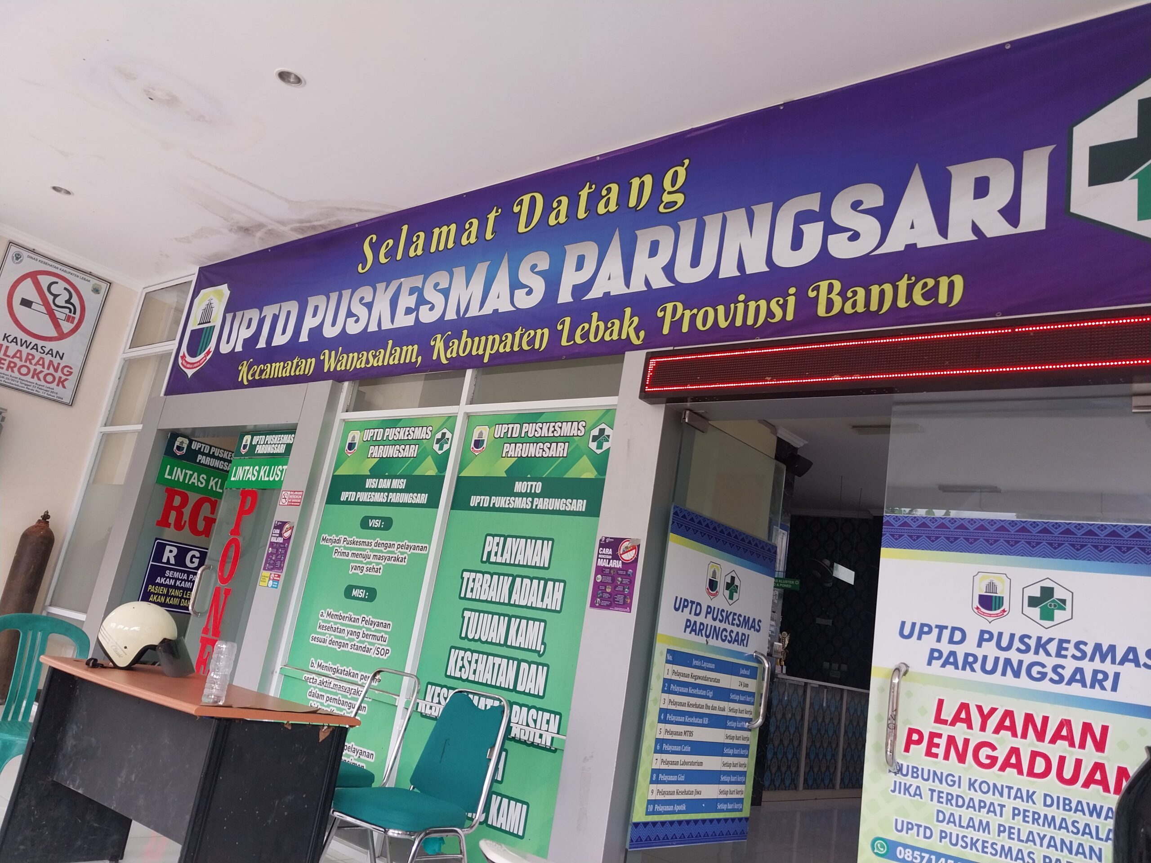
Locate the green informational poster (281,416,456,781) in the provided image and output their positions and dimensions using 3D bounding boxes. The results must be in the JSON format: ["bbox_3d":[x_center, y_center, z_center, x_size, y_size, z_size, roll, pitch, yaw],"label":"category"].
[{"bbox_3d":[-1.159,0.906,4.640,0.983,2.052,0.020,-1,-18,37],"label":"green informational poster"}]

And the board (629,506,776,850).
[{"bbox_3d":[0.609,1.106,3.864,0.020,1.379,0.900,-3,-19,42],"label":"board"}]

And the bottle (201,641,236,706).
[{"bbox_3d":[-1.197,0.811,2.924,0.072,0.205,0.072,-1,-18,37],"label":"bottle"}]

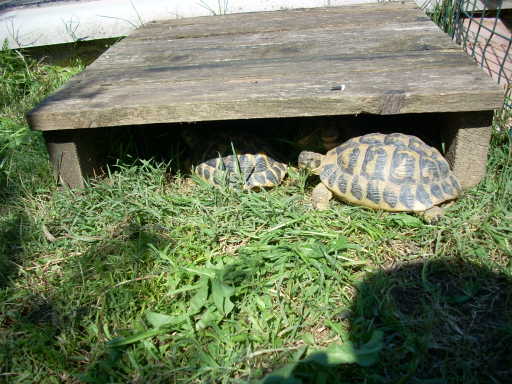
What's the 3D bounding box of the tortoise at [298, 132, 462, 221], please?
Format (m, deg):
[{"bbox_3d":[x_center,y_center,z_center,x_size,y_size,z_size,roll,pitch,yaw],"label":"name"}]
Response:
[{"bbox_3d":[0.161,-0.030,0.751,0.226,0.097,0.142,8,30,24],"label":"tortoise"}]

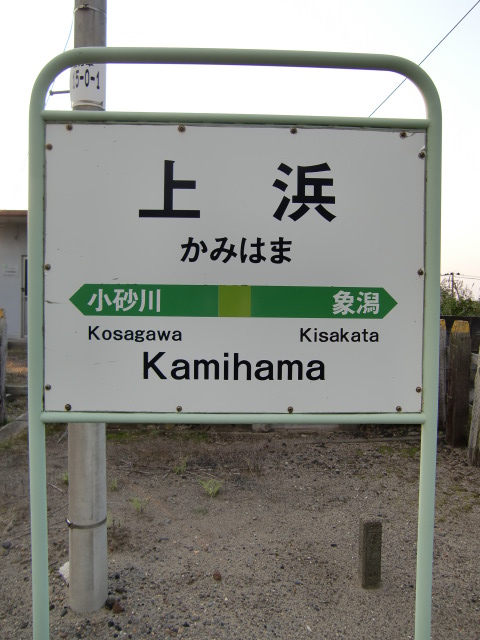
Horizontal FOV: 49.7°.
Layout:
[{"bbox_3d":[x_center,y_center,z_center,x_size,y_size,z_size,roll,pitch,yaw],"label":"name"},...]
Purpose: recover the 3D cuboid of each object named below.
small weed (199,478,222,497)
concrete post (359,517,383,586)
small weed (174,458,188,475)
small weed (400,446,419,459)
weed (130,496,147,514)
[{"bbox_3d":[-0.231,1.331,4.098,0.190,0.125,0.170,0,2,0],"label":"small weed"},{"bbox_3d":[0.709,1.267,2.819,0.097,0.345,0.097,0,2,2],"label":"concrete post"},{"bbox_3d":[-0.522,1.308,4.623,0.125,0.135,0.115,0,2,0],"label":"small weed"},{"bbox_3d":[1.723,1.332,5.260,0.180,0.080,0.160,0,2,0],"label":"small weed"},{"bbox_3d":[-0.734,1.338,3.756,0.130,0.125,0.120,0,2,0],"label":"weed"}]

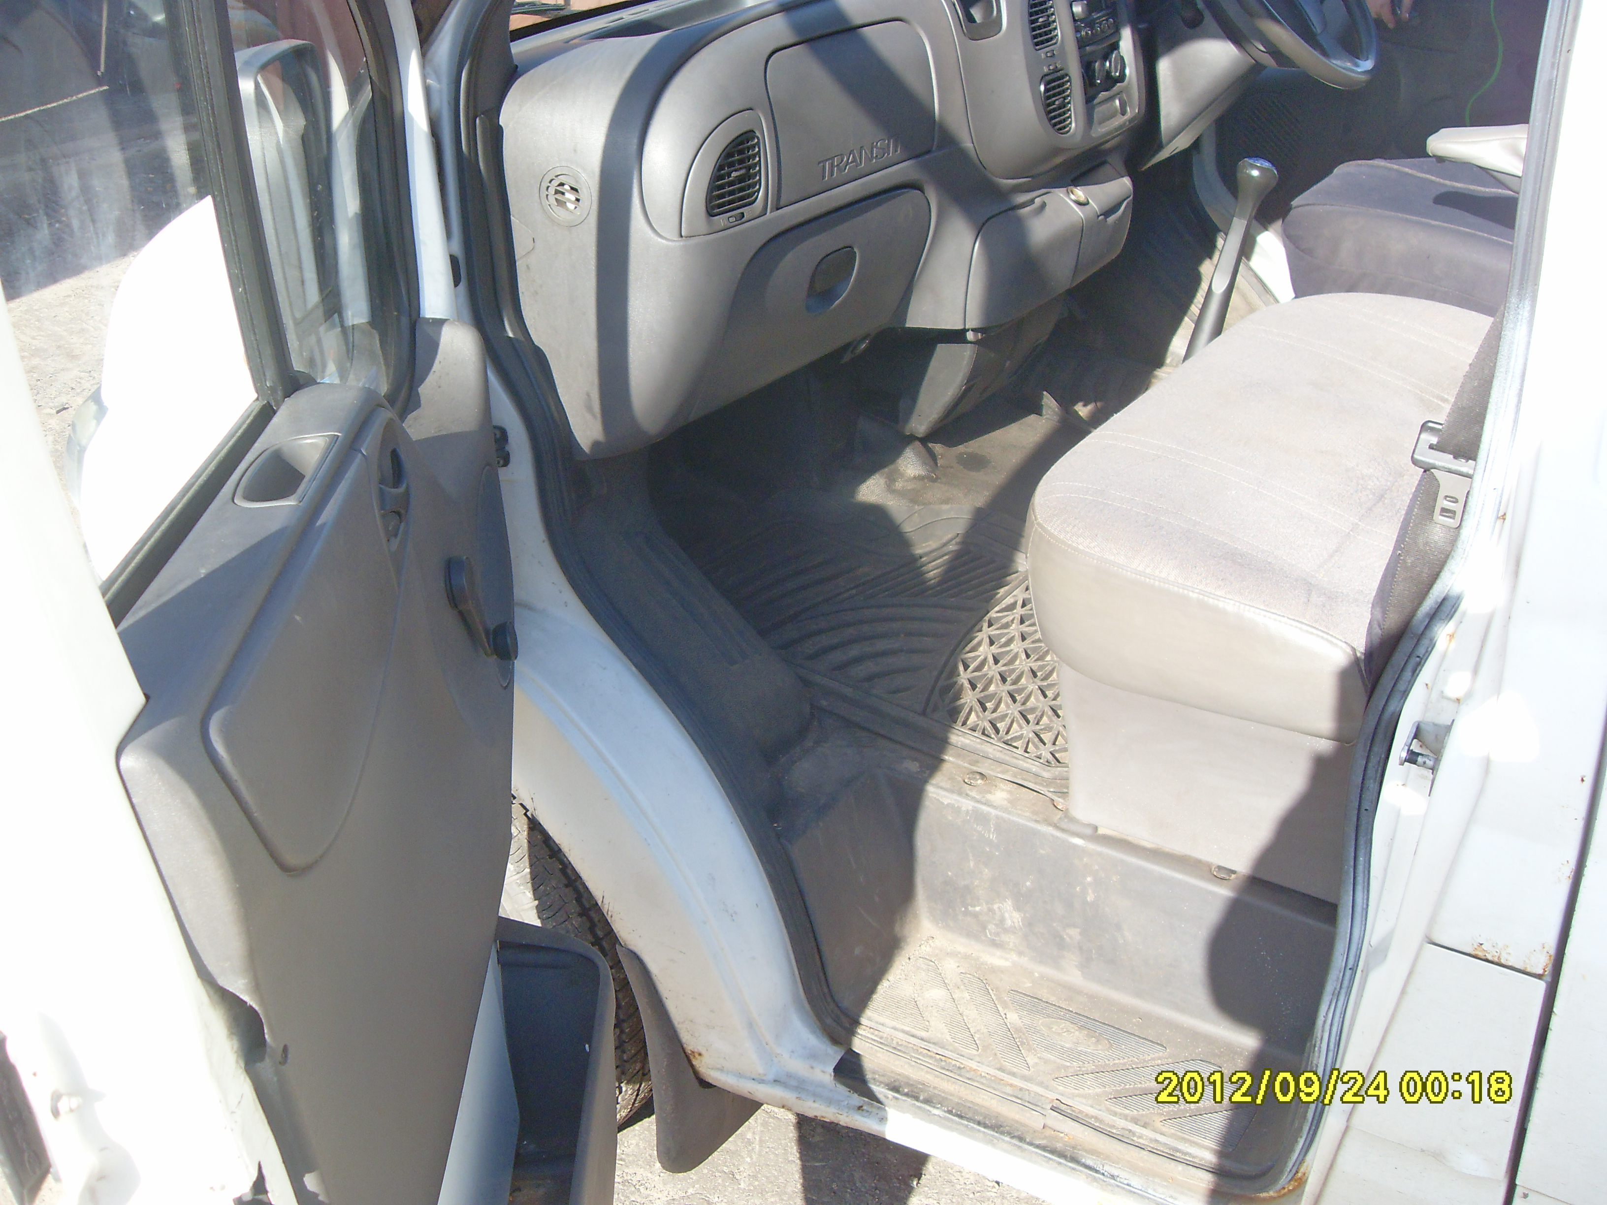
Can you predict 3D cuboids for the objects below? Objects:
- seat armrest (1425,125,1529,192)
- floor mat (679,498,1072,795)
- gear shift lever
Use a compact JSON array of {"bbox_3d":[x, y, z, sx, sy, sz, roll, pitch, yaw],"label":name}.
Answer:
[{"bbox_3d":[0.928,-0.546,2.099,0.300,0.065,0.060,15,32,35],"label":"seat armrest"},{"bbox_3d":[0.172,-0.005,2.237,0.710,0.030,0.560,19,35,40],"label":"floor mat"},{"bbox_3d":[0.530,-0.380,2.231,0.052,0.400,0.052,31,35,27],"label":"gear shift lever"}]

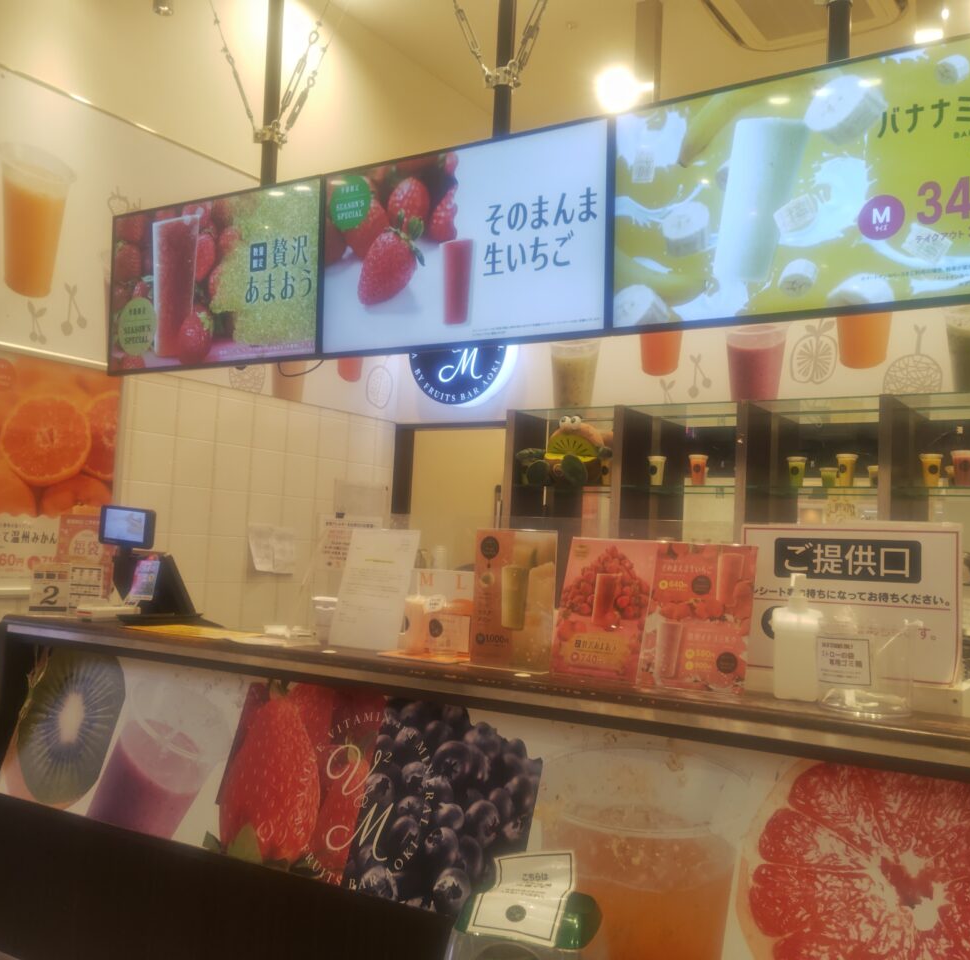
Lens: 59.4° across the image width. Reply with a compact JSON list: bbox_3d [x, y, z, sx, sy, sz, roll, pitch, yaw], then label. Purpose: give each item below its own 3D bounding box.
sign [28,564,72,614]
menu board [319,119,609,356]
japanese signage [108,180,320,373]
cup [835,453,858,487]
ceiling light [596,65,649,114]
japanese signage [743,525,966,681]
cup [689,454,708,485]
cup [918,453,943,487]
[{"bbox_3d":[-1.523,0.383,2.992,0.138,0.180,0.040,4,-4,-17],"label":"sign"},{"bbox_3d":[-0.083,-0.701,2.593,1.005,0.620,0.060,0,-5,28],"label":"menu board"},{"bbox_3d":[-0.980,-0.709,3.077,1.033,0.626,0.060,0,-5,28],"label":"japanese signage"},{"bbox_3d":[1.469,-0.039,3.451,0.081,0.135,0.081,0,-5,28],"label":"cup"},{"bbox_3d":[0.610,-1.749,3.800,0.220,0.210,0.200,2,-4,8],"label":"ceiling light"},{"bbox_3d":[0.816,0.274,1.920,0.443,0.346,0.025,0,-5,28],"label":"japanese signage"},{"bbox_3d":[0.939,-0.044,3.738,0.084,0.134,0.084,0,-5,28],"label":"cup"},{"bbox_3d":[1.736,-0.037,3.308,0.080,0.128,0.080,0,-5,28],"label":"cup"}]

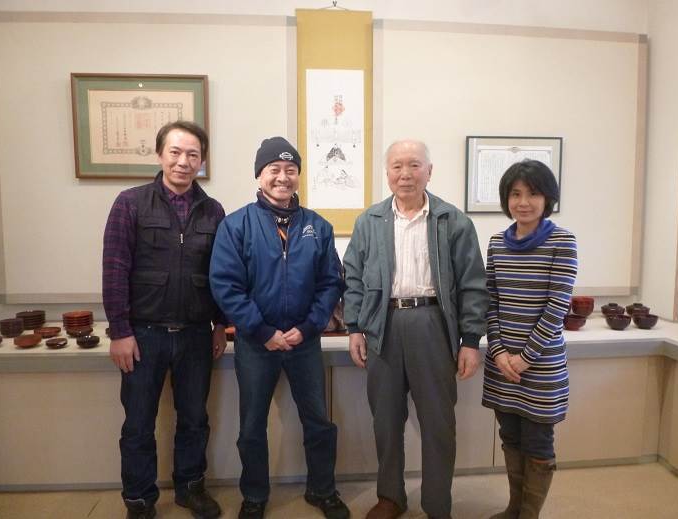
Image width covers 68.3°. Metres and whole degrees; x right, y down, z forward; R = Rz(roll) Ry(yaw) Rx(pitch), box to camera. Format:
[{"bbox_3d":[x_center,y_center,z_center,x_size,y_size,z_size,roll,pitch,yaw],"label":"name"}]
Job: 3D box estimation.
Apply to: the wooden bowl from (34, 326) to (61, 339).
[{"bbox_3d":[-1.508,0.385,2.594,0.125,0.040,0.125,0,5,-5],"label":"wooden bowl"}]

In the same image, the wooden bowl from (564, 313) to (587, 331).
[{"bbox_3d":[1.306,0.353,2.776,0.127,0.075,0.127,0,5,0],"label":"wooden bowl"}]

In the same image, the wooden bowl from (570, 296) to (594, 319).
[{"bbox_3d":[1.523,0.304,3.126,0.131,0.118,0.131,0,5,0],"label":"wooden bowl"}]

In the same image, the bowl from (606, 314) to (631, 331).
[{"bbox_3d":[1.558,0.356,2.788,0.128,0.072,0.128,0,5,0],"label":"bowl"}]

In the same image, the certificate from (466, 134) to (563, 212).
[{"bbox_3d":[1.094,-0.525,3.118,0.619,0.467,0.025,0,5,-5],"label":"certificate"}]

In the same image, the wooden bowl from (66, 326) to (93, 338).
[{"bbox_3d":[-1.351,0.387,2.610,0.128,0.042,0.128,0,5,-5],"label":"wooden bowl"}]

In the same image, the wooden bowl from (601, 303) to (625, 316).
[{"bbox_3d":[1.617,0.318,2.946,0.124,0.108,0.124,0,5,0],"label":"wooden bowl"}]

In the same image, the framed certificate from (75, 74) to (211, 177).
[{"bbox_3d":[-1.137,-0.763,2.880,0.764,0.595,0.030,0,8,-5],"label":"framed certificate"}]

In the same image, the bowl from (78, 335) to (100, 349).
[{"bbox_3d":[-1.200,0.401,2.398,0.100,0.046,0.100,0,5,-5],"label":"bowl"}]

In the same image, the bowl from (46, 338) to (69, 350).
[{"bbox_3d":[-1.347,0.405,2.391,0.091,0.034,0.091,0,5,-5],"label":"bowl"}]

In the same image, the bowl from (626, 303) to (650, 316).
[{"bbox_3d":[1.777,0.318,2.968,0.124,0.108,0.124,0,5,0],"label":"bowl"}]

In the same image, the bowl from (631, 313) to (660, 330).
[{"bbox_3d":[1.723,0.355,2.809,0.126,0.070,0.126,0,5,0],"label":"bowl"}]

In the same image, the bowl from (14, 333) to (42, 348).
[{"bbox_3d":[-1.493,0.397,2.402,0.115,0.046,0.115,0,5,-5],"label":"bowl"}]

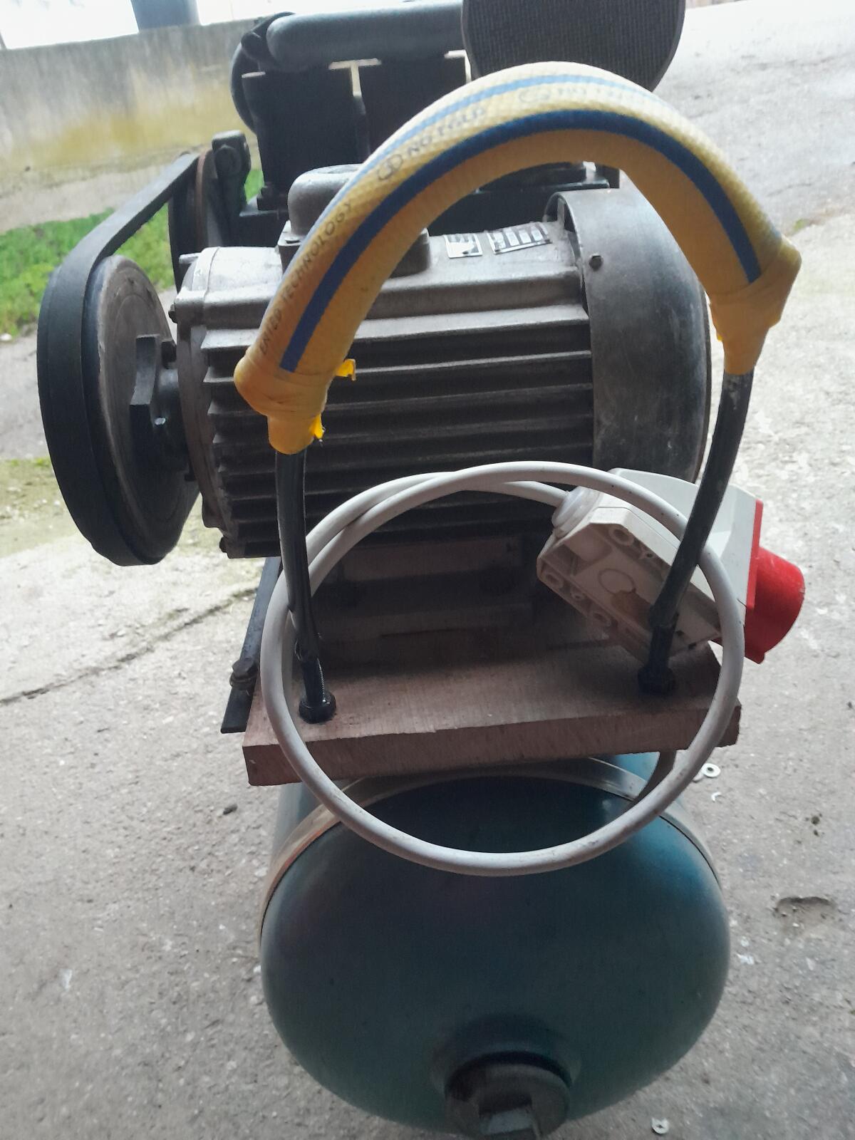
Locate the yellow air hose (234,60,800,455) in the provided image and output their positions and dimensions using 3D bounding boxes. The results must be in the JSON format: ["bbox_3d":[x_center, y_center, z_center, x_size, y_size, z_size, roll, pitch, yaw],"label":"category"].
[{"bbox_3d":[0.033,-0.117,0.335,0.229,0.140,0.040,-4,30,-1],"label":"yellow air hose"}]

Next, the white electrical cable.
[{"bbox_3d":[0.037,0.044,0.429,0.245,0.065,0.210,-4,72,-1],"label":"white electrical cable"}]

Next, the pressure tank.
[{"bbox_3d":[0.026,0.088,0.758,0.290,0.290,0.740,-4,33,-1],"label":"pressure tank"}]

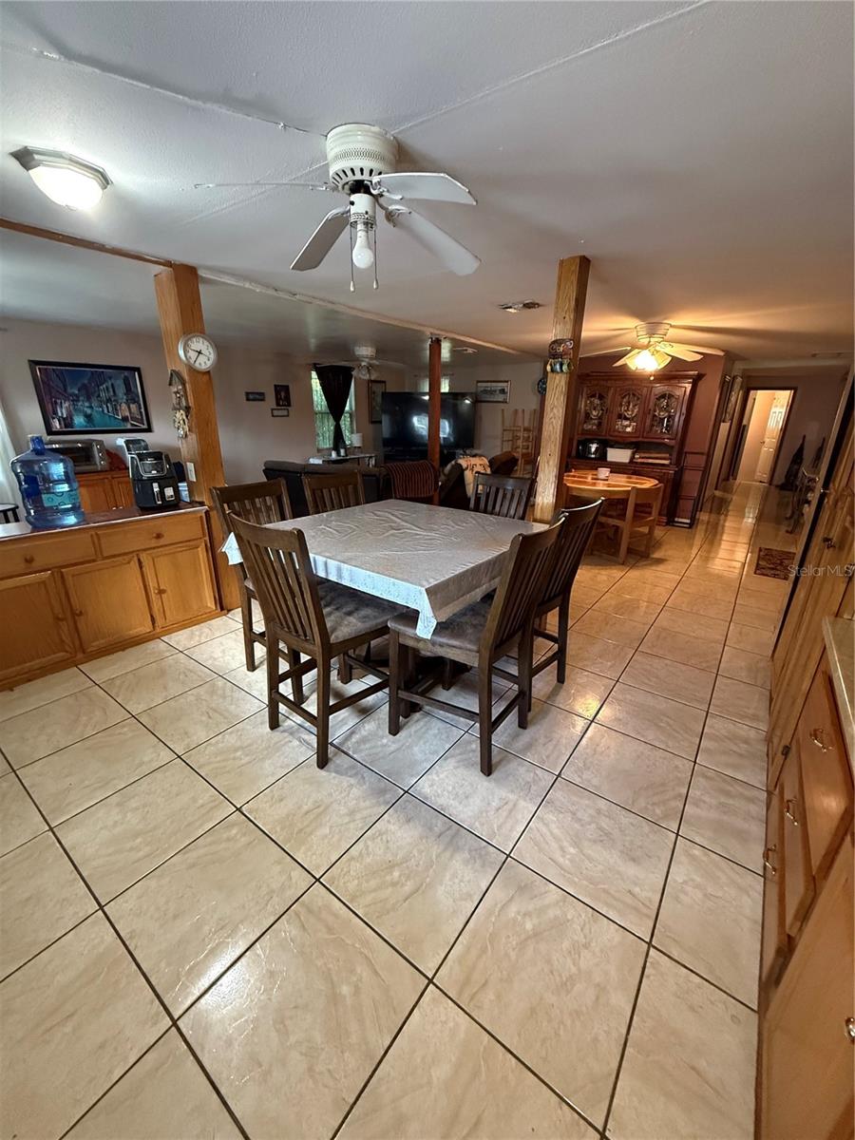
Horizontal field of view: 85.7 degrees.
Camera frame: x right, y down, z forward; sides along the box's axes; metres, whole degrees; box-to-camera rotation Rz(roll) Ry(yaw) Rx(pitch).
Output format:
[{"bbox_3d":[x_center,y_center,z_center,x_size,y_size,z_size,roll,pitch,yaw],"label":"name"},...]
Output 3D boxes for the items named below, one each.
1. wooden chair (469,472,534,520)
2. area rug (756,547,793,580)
[{"bbox_3d":[0.318,-0.045,2.979,0.440,1.095,0.571,15,24,34],"label":"wooden chair"},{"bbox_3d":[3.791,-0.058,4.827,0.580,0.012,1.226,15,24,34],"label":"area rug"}]

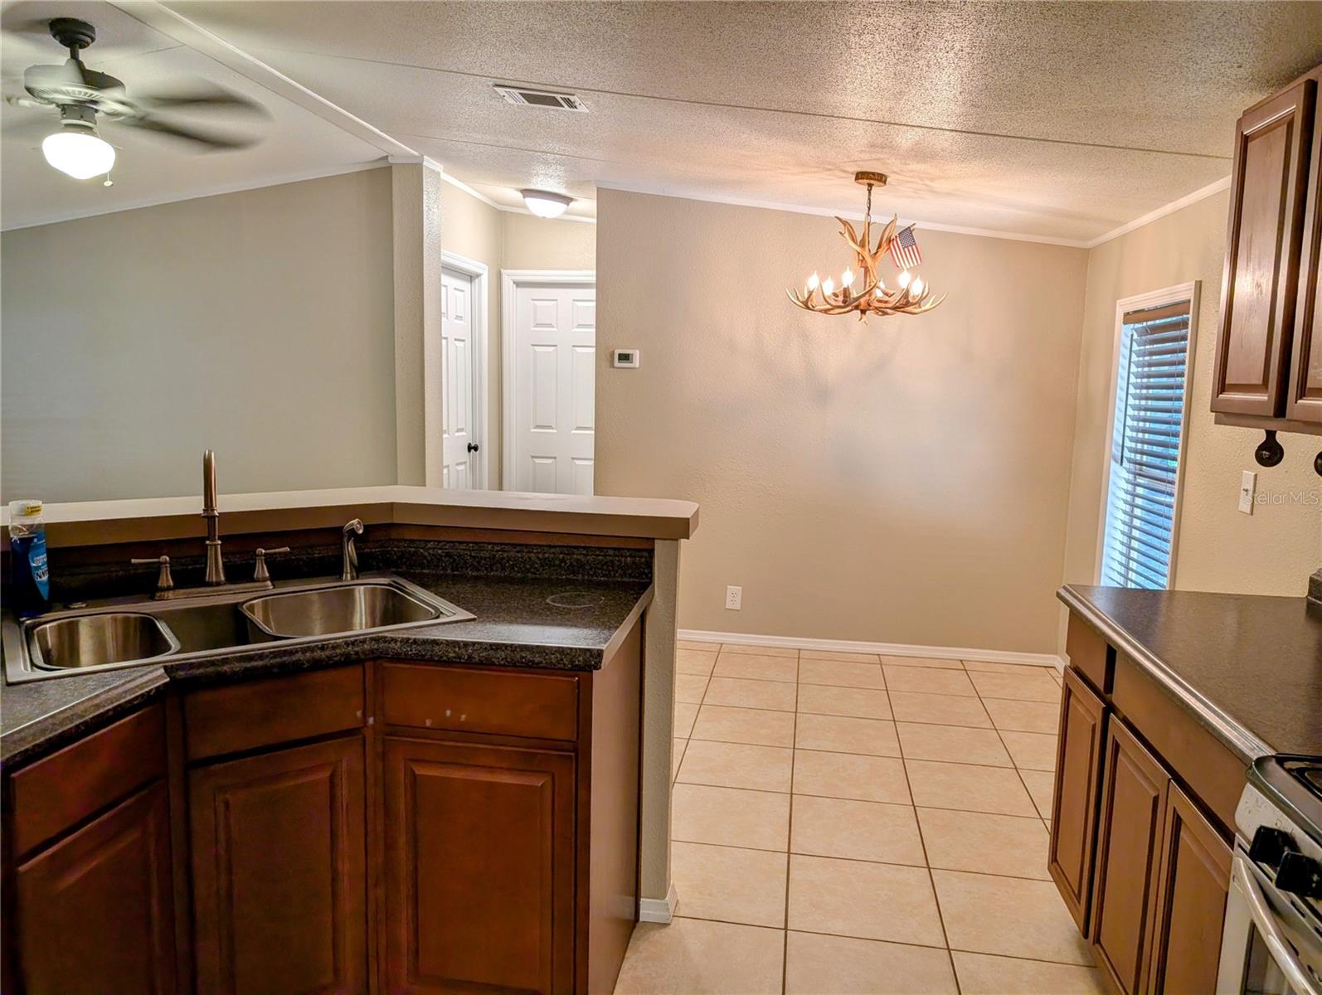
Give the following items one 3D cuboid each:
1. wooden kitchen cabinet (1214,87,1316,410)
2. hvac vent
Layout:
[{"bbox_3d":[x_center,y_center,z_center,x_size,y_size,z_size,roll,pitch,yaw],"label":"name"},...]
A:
[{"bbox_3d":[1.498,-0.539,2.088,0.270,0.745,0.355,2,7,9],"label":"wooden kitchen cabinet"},{"bbox_3d":[-0.422,-1.429,3.285,0.302,0.014,0.200,10,8,8],"label":"hvac vent"}]

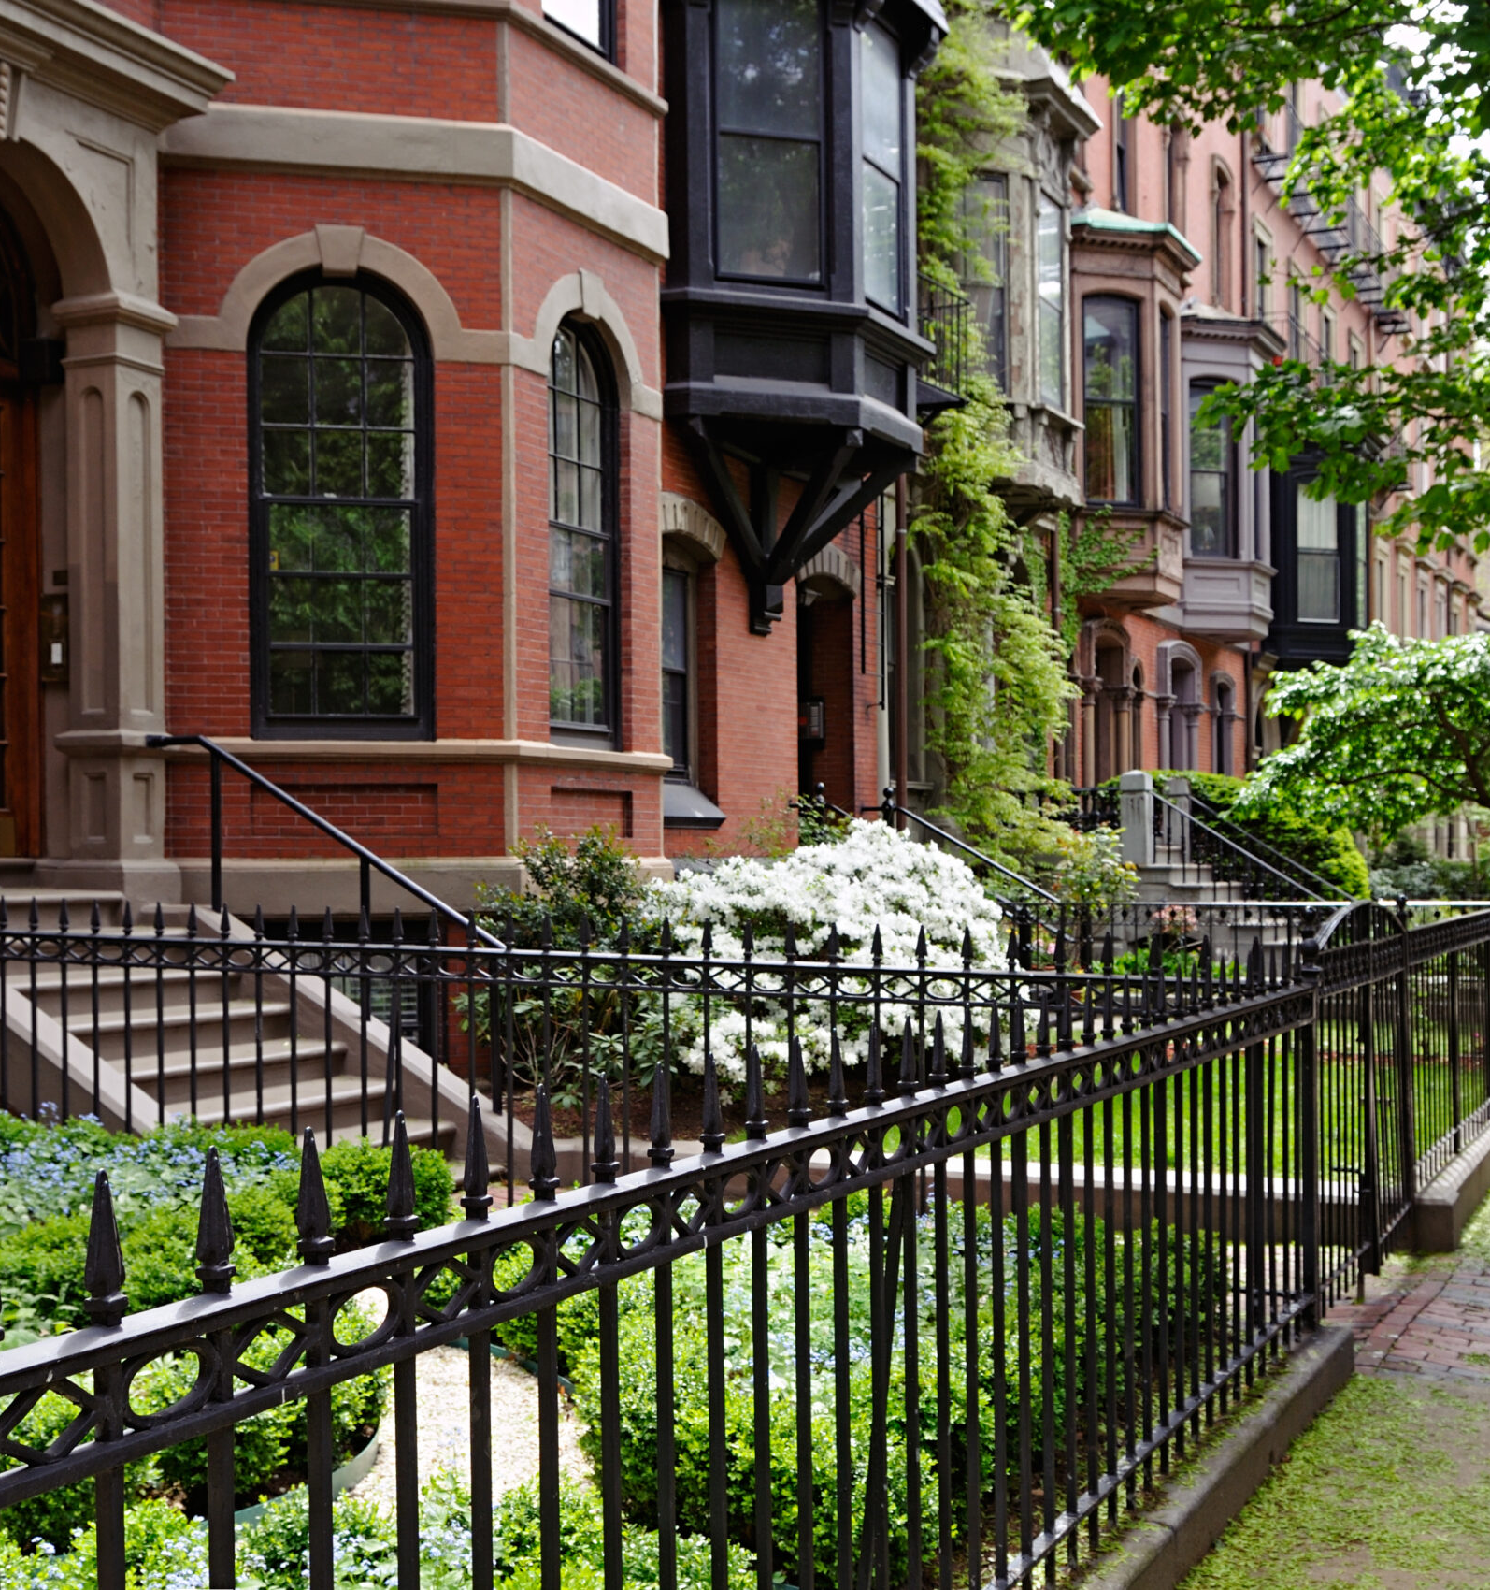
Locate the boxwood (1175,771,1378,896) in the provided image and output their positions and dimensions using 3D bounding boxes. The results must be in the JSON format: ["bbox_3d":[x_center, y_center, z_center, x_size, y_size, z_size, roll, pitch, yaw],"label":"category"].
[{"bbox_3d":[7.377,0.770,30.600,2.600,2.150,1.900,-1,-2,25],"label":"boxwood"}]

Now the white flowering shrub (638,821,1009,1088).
[{"bbox_3d":[0.496,0.962,14.000,2.050,1.600,2.150,-1,-2,25],"label":"white flowering shrub"}]

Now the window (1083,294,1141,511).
[{"bbox_3d":[4.829,-5.186,28.800,0.860,2.720,0.170,0,-2,-20],"label":"window"}]

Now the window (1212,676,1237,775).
[{"bbox_3d":[7.852,-0.993,35.800,0.220,1.850,0.950,-1,-2,25],"label":"window"}]

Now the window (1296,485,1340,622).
[{"bbox_3d":[10.907,-4.601,41.700,0.930,2.580,0.180,0,-2,-20],"label":"window"}]

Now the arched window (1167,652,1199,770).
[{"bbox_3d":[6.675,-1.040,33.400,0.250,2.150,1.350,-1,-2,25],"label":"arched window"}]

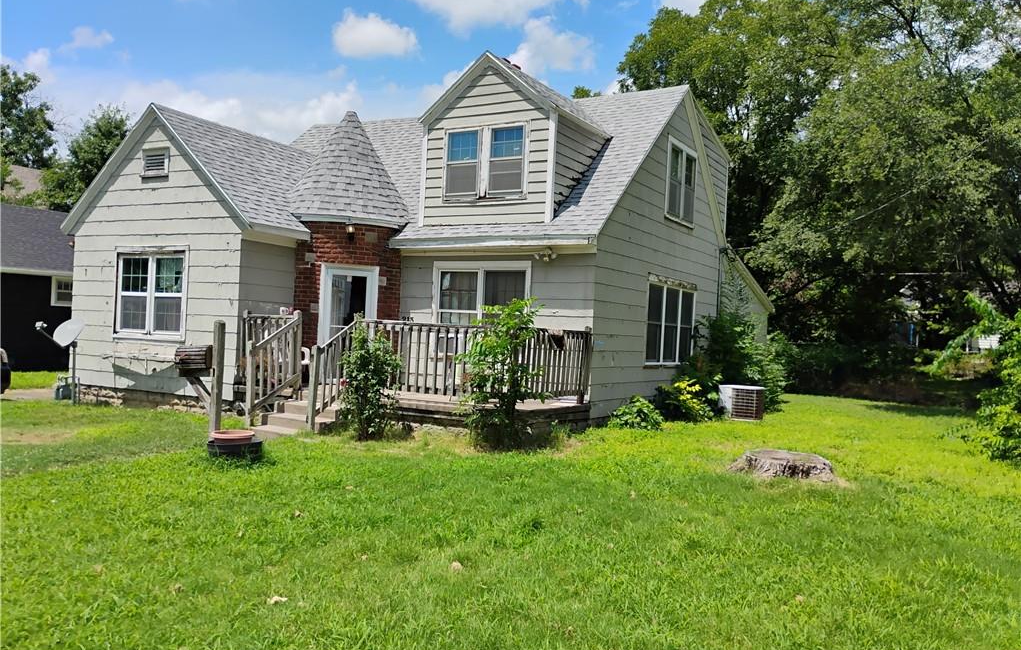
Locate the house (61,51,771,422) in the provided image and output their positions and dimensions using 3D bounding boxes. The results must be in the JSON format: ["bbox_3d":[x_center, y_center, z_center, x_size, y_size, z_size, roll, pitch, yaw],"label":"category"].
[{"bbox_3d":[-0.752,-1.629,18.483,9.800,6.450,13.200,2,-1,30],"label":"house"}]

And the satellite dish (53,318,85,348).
[{"bbox_3d":[-7.966,0.135,14.900,0.580,0.600,0.200,2,-20,37],"label":"satellite dish"}]

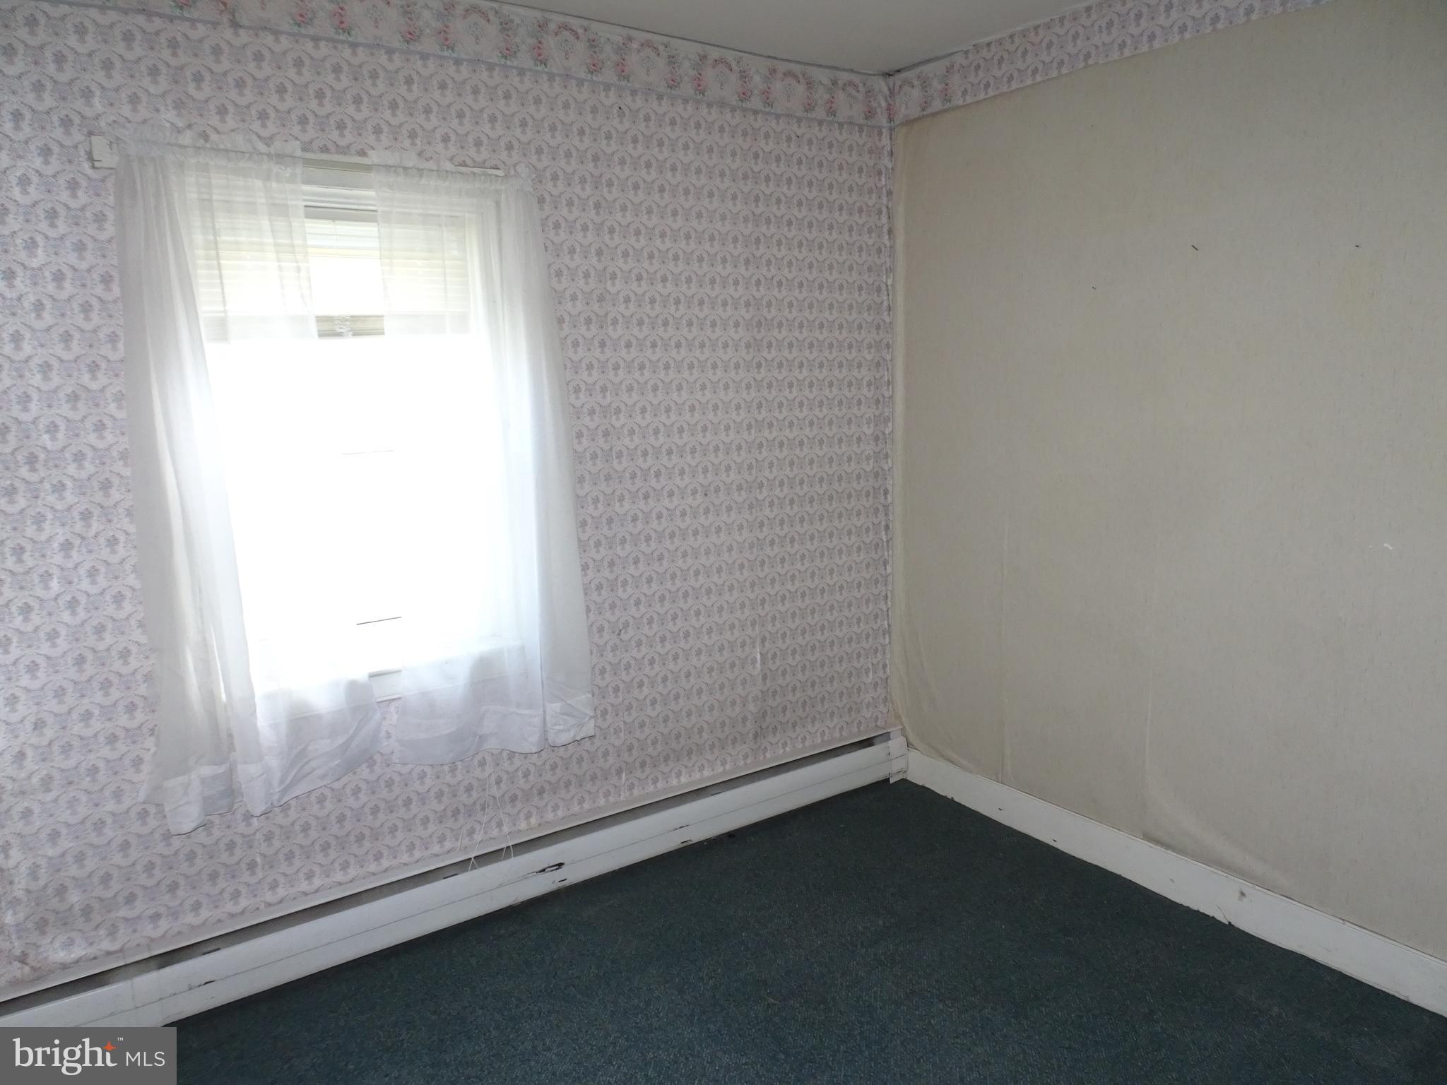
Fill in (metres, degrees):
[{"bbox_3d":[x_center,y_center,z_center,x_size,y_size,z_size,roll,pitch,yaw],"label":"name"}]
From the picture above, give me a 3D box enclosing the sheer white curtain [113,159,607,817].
[{"bbox_3d":[-0.880,-0.137,2.498,1.160,1.590,0.120,-8,12,-34],"label":"sheer white curtain"}]

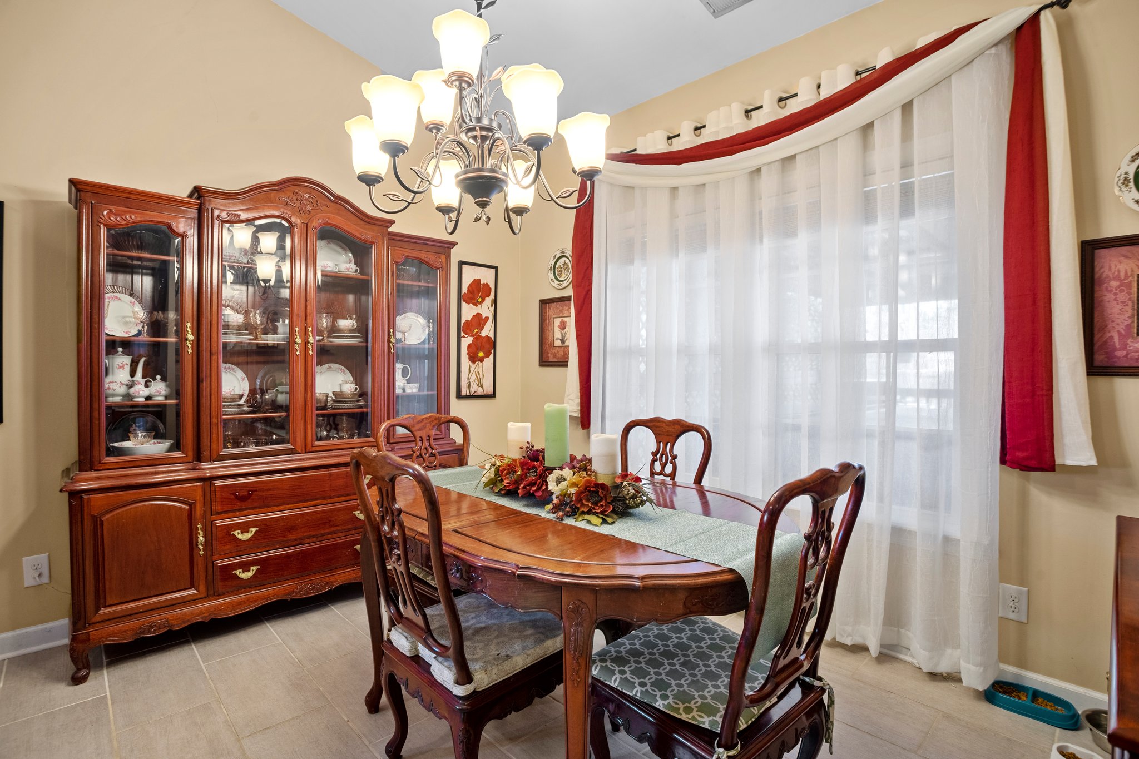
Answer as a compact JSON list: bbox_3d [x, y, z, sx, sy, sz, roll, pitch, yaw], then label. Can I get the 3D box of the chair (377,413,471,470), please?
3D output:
[{"bbox_3d":[-0.475,0.644,2.233,0.490,0.975,0.560,0,1,-44],"label":"chair"}]

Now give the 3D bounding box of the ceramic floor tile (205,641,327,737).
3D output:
[{"bbox_3d":[-1.151,1.148,2.025,0.289,0.010,0.598,0,1,-44],"label":"ceramic floor tile"}]

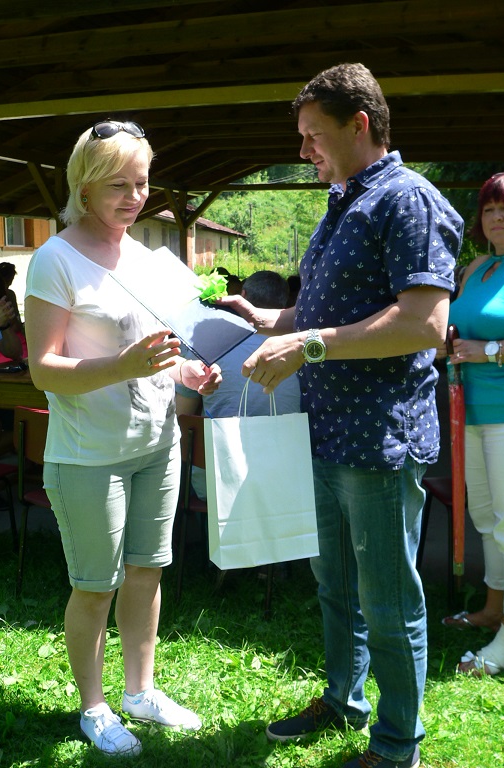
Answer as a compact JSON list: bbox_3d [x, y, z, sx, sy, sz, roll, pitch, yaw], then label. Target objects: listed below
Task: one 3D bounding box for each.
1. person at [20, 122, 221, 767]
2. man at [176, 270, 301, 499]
[{"bbox_3d":[-0.333,0.177,2.139,0.480,1.680,0.500,7,11,41],"label":"person"},{"bbox_3d":[0.051,0.196,3.285,0.580,1.290,0.700,1,9,16],"label":"man"}]

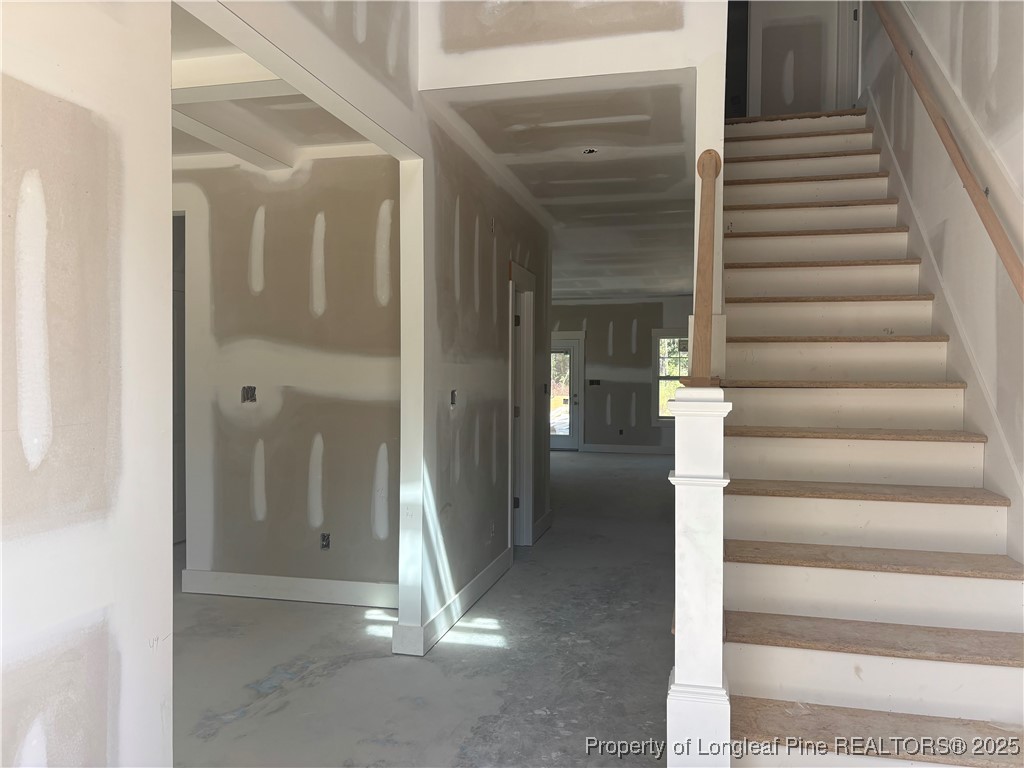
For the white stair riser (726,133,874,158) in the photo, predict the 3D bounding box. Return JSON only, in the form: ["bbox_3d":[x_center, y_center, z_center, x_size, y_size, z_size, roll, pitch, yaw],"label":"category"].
[{"bbox_3d":[1.825,-1.497,4.976,0.919,0.170,0.025,0,1,14],"label":"white stair riser"}]

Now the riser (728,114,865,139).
[{"bbox_3d":[1.882,-1.696,5.196,0.919,0.170,0.025,0,1,14],"label":"riser"}]

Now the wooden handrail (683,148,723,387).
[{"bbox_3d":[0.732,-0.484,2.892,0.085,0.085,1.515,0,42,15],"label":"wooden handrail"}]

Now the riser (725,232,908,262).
[{"bbox_3d":[1.600,-0.700,4.095,0.919,0.170,0.025,0,1,14],"label":"riser"}]

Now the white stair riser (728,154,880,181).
[{"bbox_3d":[1.769,-1.298,4.756,0.919,0.170,0.025,0,1,14],"label":"white stair riser"}]

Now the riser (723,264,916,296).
[{"bbox_3d":[1.543,-0.500,3.874,0.919,0.170,0.025,0,1,14],"label":"riser"}]

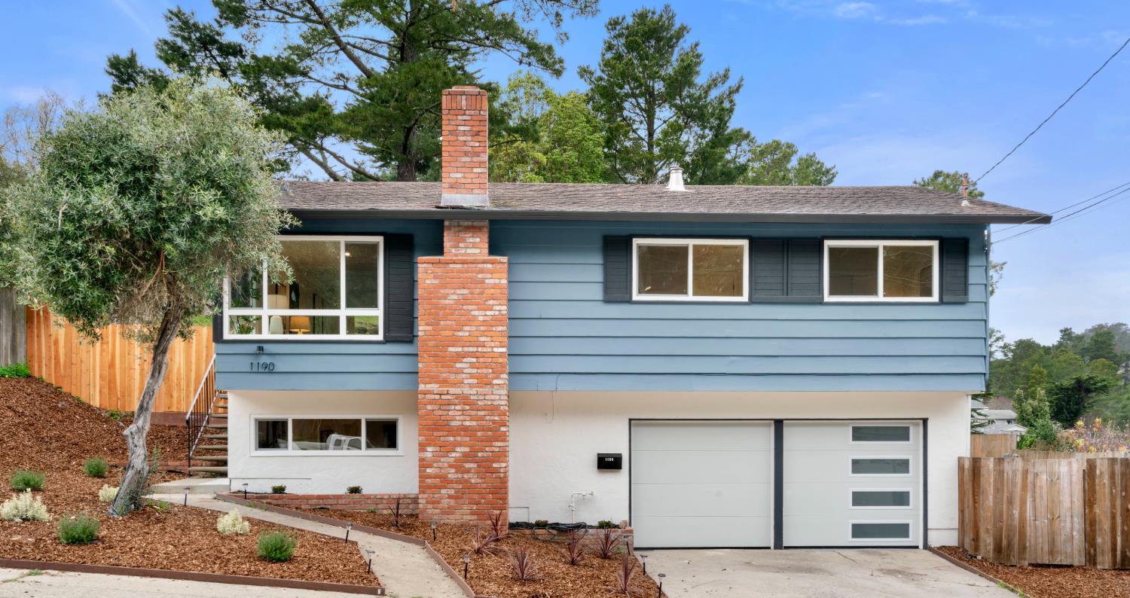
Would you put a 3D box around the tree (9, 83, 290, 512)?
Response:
[{"bbox_3d":[-5.361,-0.028,12.100,3.700,5.600,3.500,0,-1,-2],"label":"tree"}]

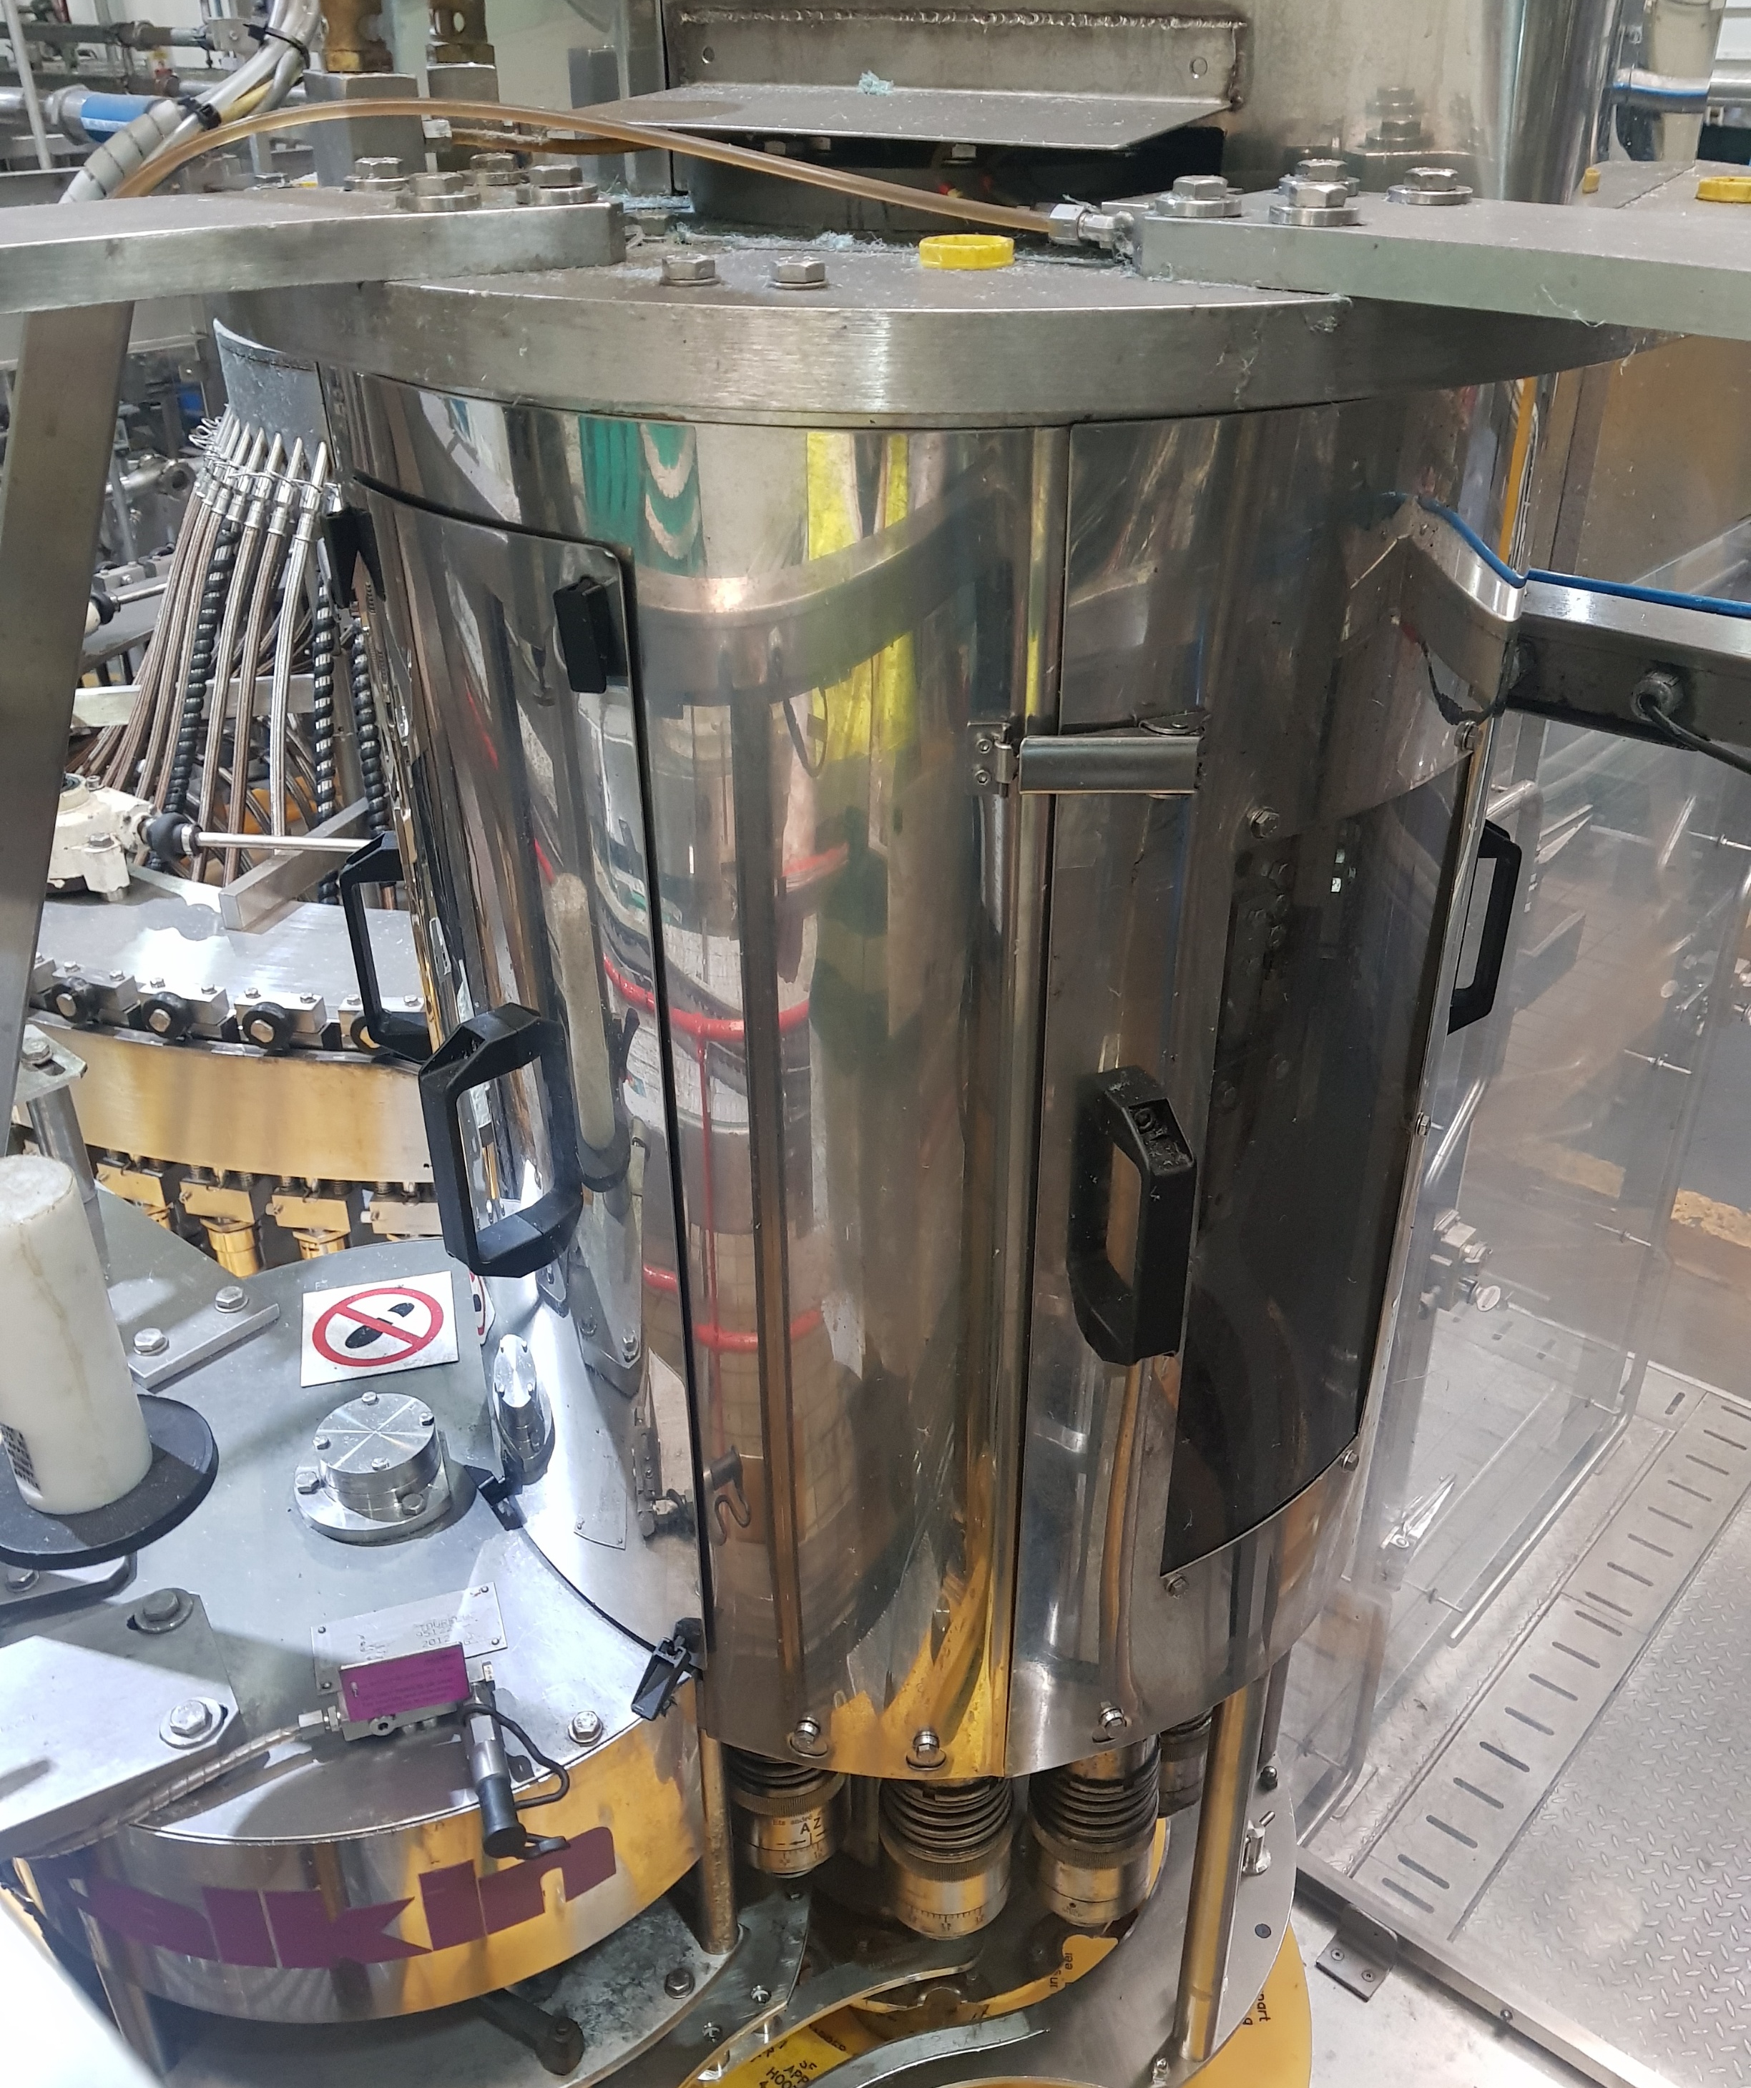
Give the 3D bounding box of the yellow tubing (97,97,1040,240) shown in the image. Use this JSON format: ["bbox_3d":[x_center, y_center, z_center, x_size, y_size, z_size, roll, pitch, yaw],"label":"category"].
[{"bbox_3d":[-0.122,-0.359,0.714,0.403,0.043,0.062,7,32,13],"label":"yellow tubing"}]

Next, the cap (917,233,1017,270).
[{"bbox_3d":[0.036,-0.310,0.686,0.037,0.008,0.037,1,31,3],"label":"cap"}]

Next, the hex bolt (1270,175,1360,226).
[{"bbox_3d":[0.148,-0.282,0.587,0.030,0.013,0.030,6,32,11],"label":"hex bolt"}]

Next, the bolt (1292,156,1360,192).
[{"bbox_3d":[0.169,-0.329,0.663,0.030,0.013,0.030,6,32,11],"label":"bolt"}]

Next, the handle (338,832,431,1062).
[{"bbox_3d":[-0.274,-0.054,0.999,0.040,0.136,0.024,-2,31,-2],"label":"handle"}]

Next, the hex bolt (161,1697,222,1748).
[{"bbox_3d":[-0.352,0.347,0.900,0.030,0.011,0.030,-18,35,-26],"label":"hex bolt"}]

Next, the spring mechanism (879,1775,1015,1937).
[{"bbox_3d":[0.048,0.500,1.148,0.088,0.177,0.088,1,31,3],"label":"spring mechanism"}]

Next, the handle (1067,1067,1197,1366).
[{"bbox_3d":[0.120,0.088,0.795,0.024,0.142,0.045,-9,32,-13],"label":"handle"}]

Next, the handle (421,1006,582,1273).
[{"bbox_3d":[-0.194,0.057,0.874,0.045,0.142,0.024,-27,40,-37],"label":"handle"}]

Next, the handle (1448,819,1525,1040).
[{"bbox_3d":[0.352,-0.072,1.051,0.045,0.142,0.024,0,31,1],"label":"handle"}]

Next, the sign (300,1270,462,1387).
[{"bbox_3d":[-0.341,0.195,1.206,0.100,0.002,0.100,-8,32,-12],"label":"sign"}]

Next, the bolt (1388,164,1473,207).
[{"bbox_3d":[0.213,-0.328,0.670,0.033,0.010,0.033,8,32,14],"label":"bolt"}]

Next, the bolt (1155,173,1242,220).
[{"bbox_3d":[0.113,-0.295,0.608,0.030,0.013,0.030,5,31,8],"label":"bolt"}]

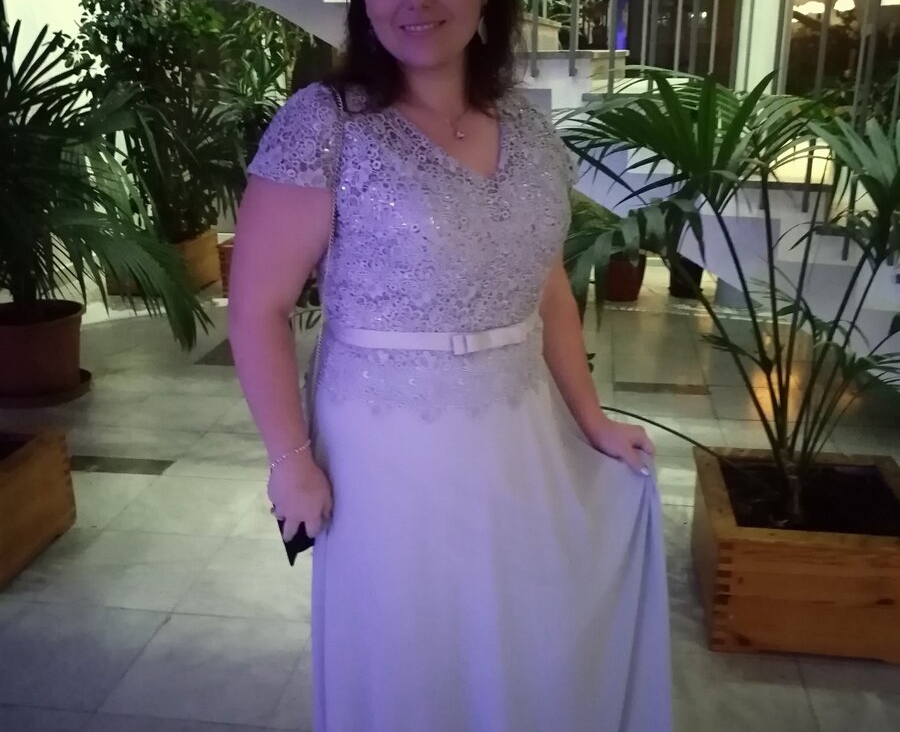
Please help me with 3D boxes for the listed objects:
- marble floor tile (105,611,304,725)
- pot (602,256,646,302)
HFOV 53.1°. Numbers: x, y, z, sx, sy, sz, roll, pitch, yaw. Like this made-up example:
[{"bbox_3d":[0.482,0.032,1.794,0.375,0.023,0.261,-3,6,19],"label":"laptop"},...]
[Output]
[{"bbox_3d":[-0.578,0.736,2.210,0.400,0.014,0.400,2,19,8],"label":"marble floor tile"},{"bbox_3d":[1.053,-0.532,5.449,0.260,0.280,0.260,-1,19,0],"label":"pot"}]

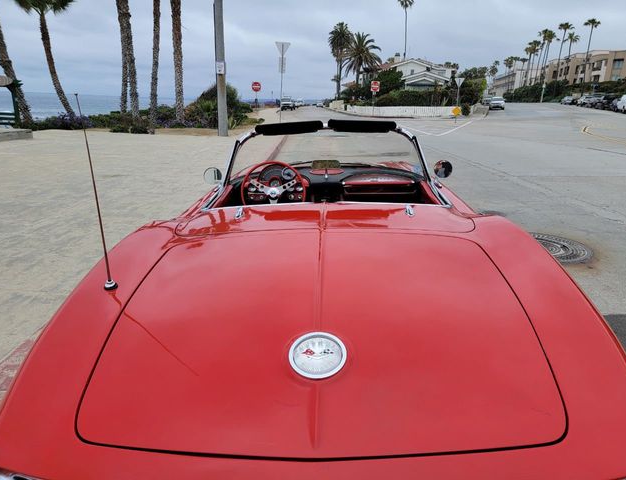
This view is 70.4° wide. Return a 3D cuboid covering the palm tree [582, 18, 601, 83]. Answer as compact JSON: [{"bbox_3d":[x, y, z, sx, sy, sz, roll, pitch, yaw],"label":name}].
[{"bbox_3d":[46.358,-30.436,75.130,3.000,12.678,3.000,2,17,0],"label":"palm tree"}]

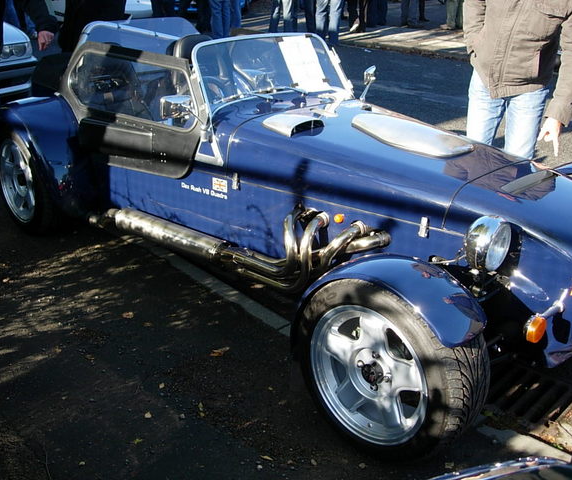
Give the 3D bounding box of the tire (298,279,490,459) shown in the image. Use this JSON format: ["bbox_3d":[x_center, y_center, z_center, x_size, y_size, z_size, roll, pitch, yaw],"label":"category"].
[{"bbox_3d":[0.308,0.372,2.144,0.598,0.598,0.227,21,29,40],"label":"tire"}]

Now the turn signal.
[{"bbox_3d":[0.775,0.275,2.180,0.067,0.078,0.050,-18,29,-40],"label":"turn signal"}]

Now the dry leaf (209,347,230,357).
[{"bbox_3d":[-0.260,0.434,2.724,0.089,0.015,0.047,-13,26,-33],"label":"dry leaf"}]

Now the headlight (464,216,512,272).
[{"bbox_3d":[0.629,0.012,2.213,0.131,0.180,0.180,21,28,39],"label":"headlight"}]

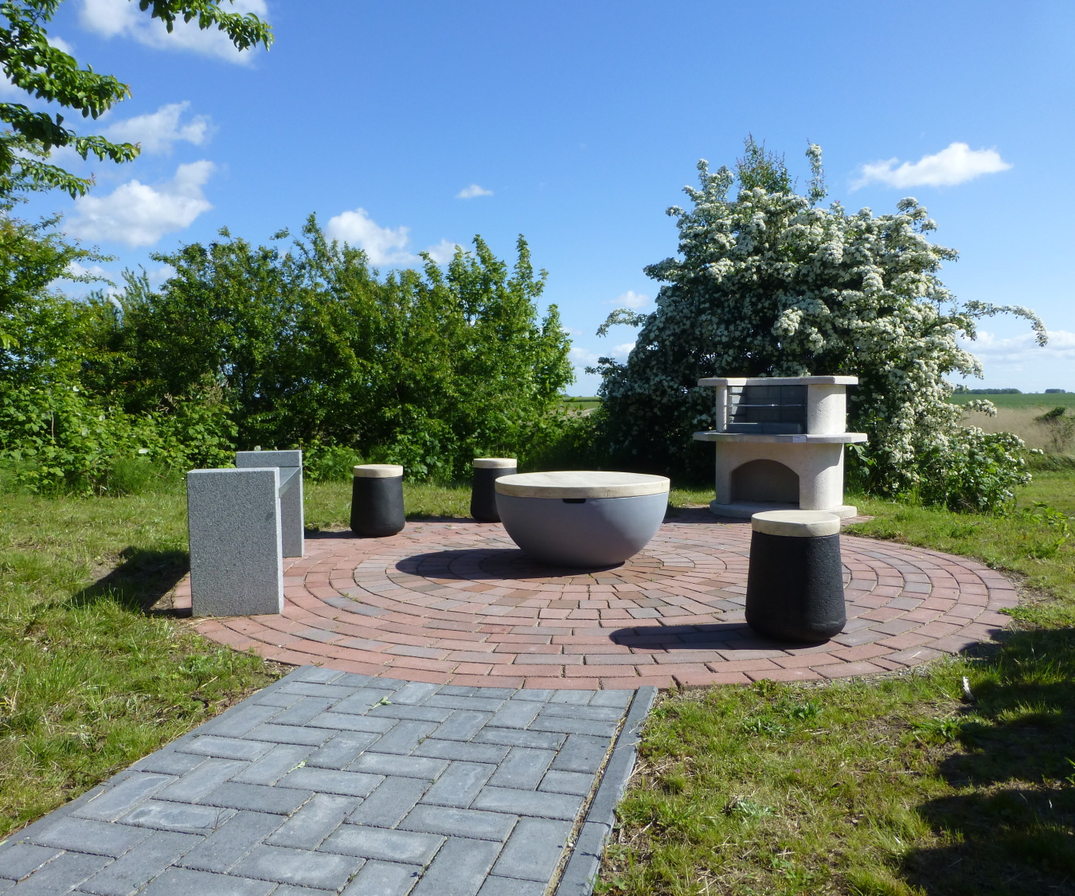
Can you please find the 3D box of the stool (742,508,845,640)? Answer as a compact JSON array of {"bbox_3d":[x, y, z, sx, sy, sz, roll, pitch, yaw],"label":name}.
[{"bbox_3d":[0.847,0.415,2.719,0.318,0.401,0.318,-1,3,0],"label":"stool"}]

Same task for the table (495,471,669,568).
[{"bbox_3d":[0.221,0.350,4.035,0.845,0.404,0.845,-1,3,0],"label":"table"}]

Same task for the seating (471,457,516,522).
[{"bbox_3d":[-0.277,0.279,5.490,0.318,0.401,0.318,-1,3,0],"label":"seating"}]

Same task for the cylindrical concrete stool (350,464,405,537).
[{"bbox_3d":[-0.949,0.315,4.951,0.318,0.401,0.318,-1,3,0],"label":"cylindrical concrete stool"}]

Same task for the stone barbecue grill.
[{"bbox_3d":[1.634,-0.006,5.605,1.037,0.919,0.639,1,4,30],"label":"stone barbecue grill"}]

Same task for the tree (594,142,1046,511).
[{"bbox_3d":[2.482,-1.174,7.253,3.869,3.057,3.605,-1,3,0],"label":"tree"}]

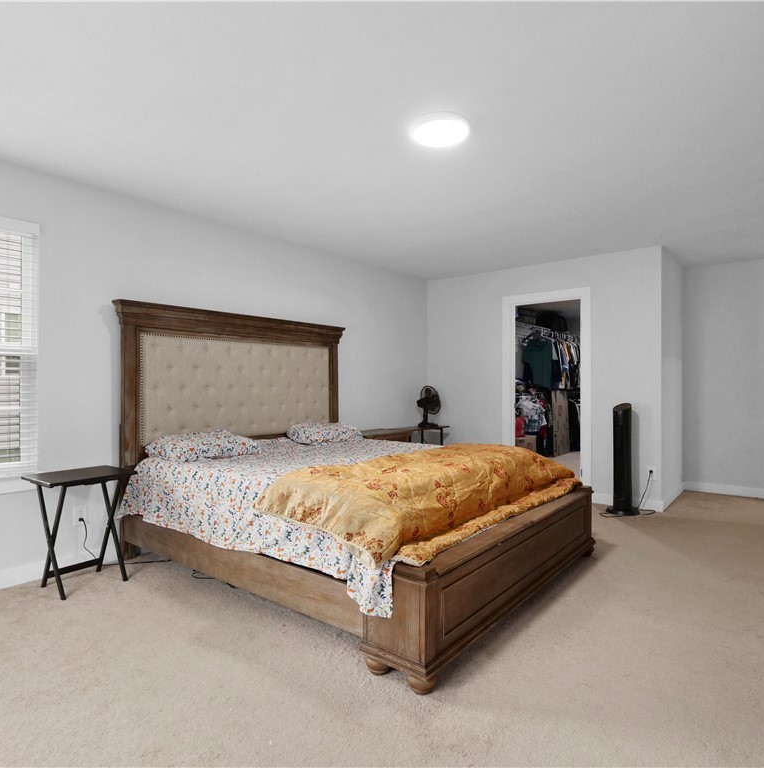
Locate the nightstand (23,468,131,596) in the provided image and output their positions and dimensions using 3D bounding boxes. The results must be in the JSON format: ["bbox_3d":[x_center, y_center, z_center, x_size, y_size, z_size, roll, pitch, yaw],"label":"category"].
[{"bbox_3d":[-1.772,0.847,2.782,0.375,0.655,0.465,0,0,37],"label":"nightstand"}]

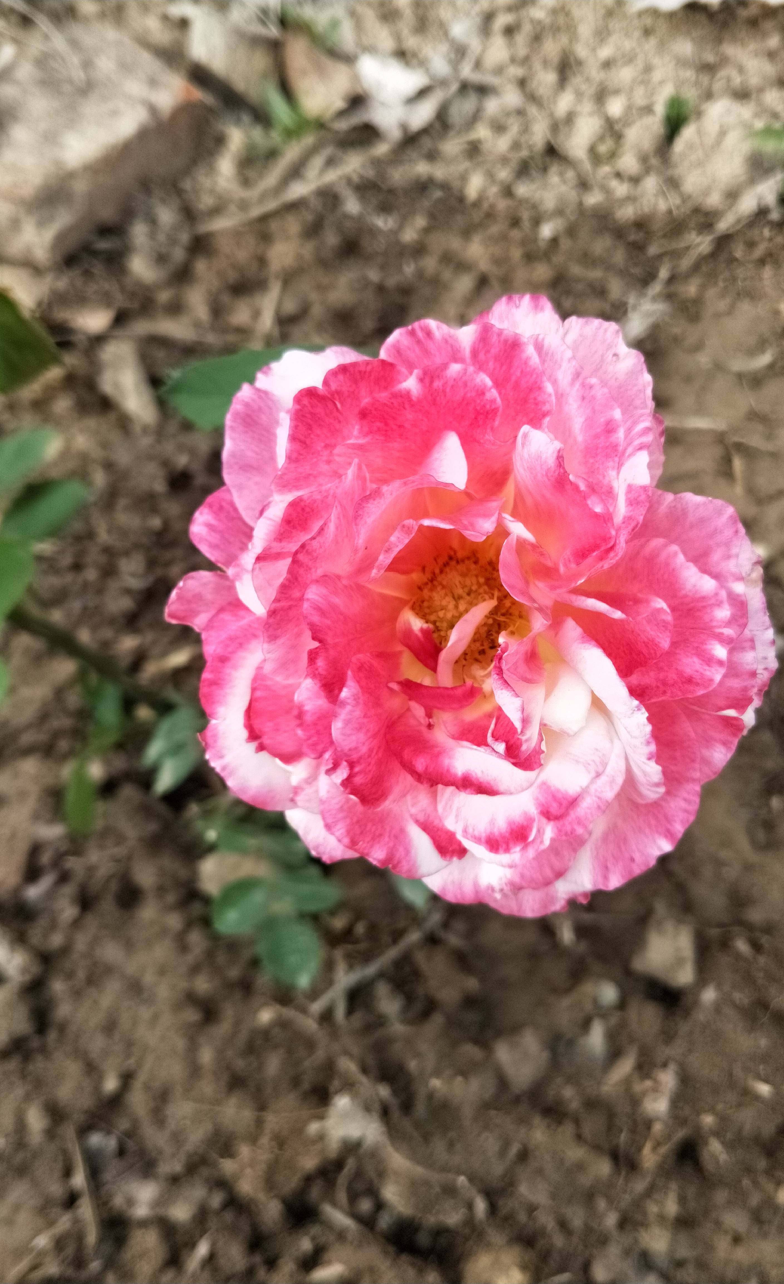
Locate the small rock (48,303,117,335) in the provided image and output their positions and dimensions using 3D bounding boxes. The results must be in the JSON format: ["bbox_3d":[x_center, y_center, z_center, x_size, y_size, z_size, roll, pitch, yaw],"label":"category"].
[{"bbox_3d":[-0.153,-0.160,0.460,0.032,0.012,0.016,-6,67,-3],"label":"small rock"}]

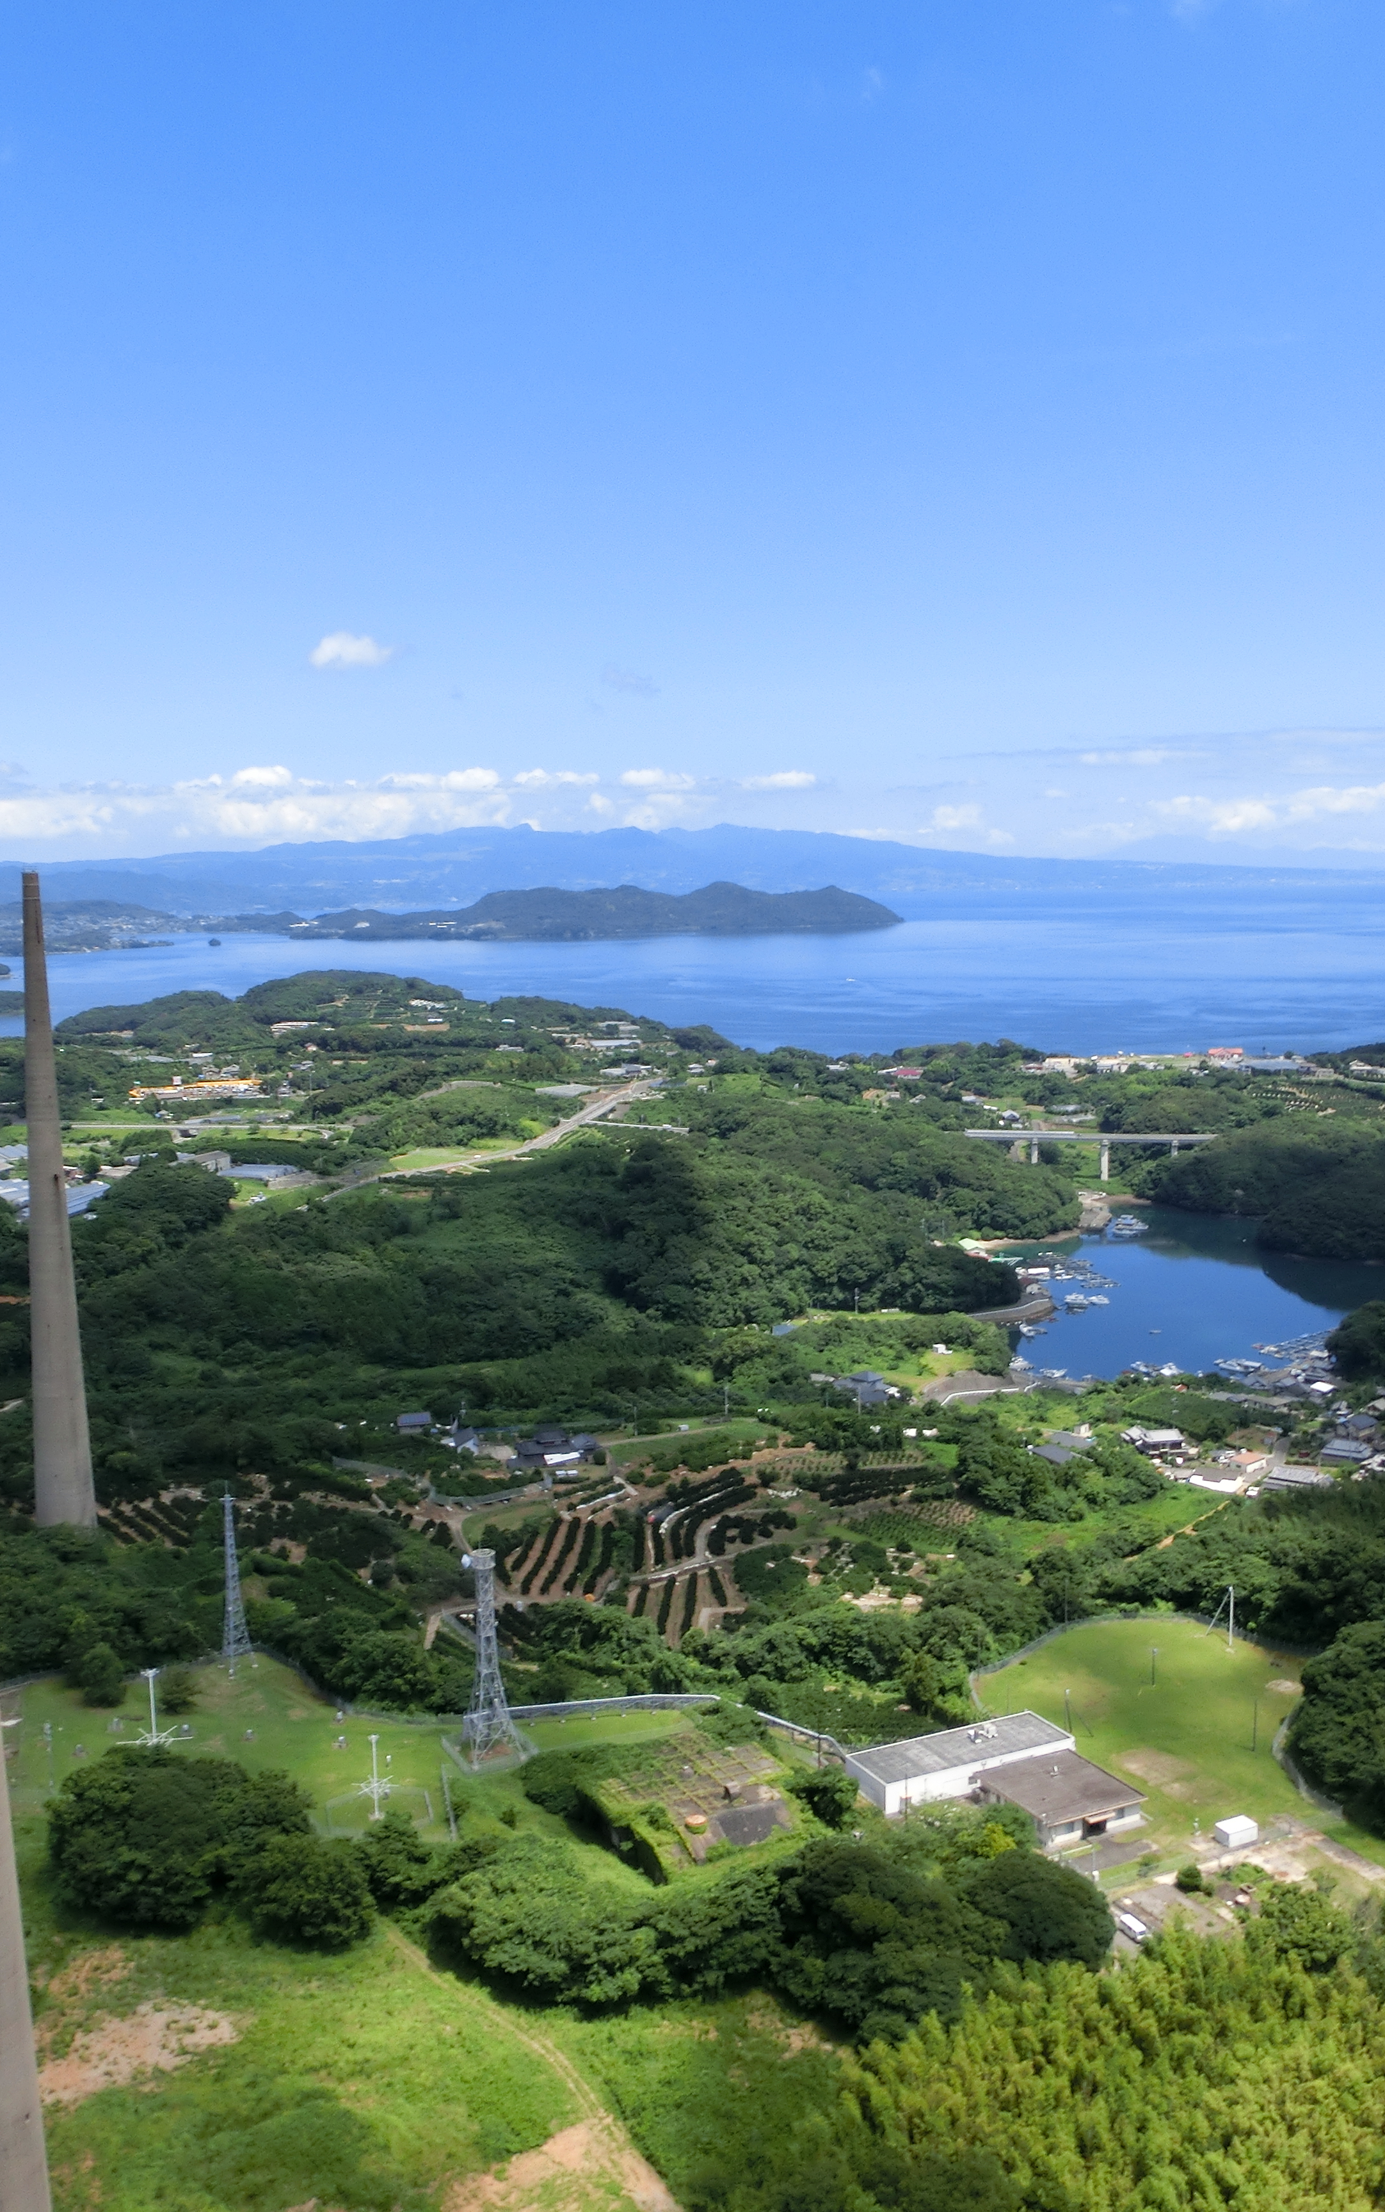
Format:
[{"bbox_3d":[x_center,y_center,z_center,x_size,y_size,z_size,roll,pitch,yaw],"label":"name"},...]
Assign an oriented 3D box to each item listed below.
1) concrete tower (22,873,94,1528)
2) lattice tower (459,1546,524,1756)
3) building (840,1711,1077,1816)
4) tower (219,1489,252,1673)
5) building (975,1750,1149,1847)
[{"bbox_3d":[-128.033,21.192,407.579,12.200,135.600,12.200,-1,7,0],"label":"concrete tower"},{"bbox_3d":[-30.722,82.210,307.596,7.800,31.900,7.800,-4,7,-26],"label":"lattice tower"},{"bbox_3d":[39.196,95.605,298.261,32.000,4.500,10.900,-4,7,-26],"label":"building"},{"bbox_3d":[-76.946,79.701,343.644,4.500,30.600,4.500,-6,8,-34],"label":"tower"},{"bbox_3d":[51.553,97.230,287.969,16.400,3.500,17.600,-4,7,-26],"label":"building"}]

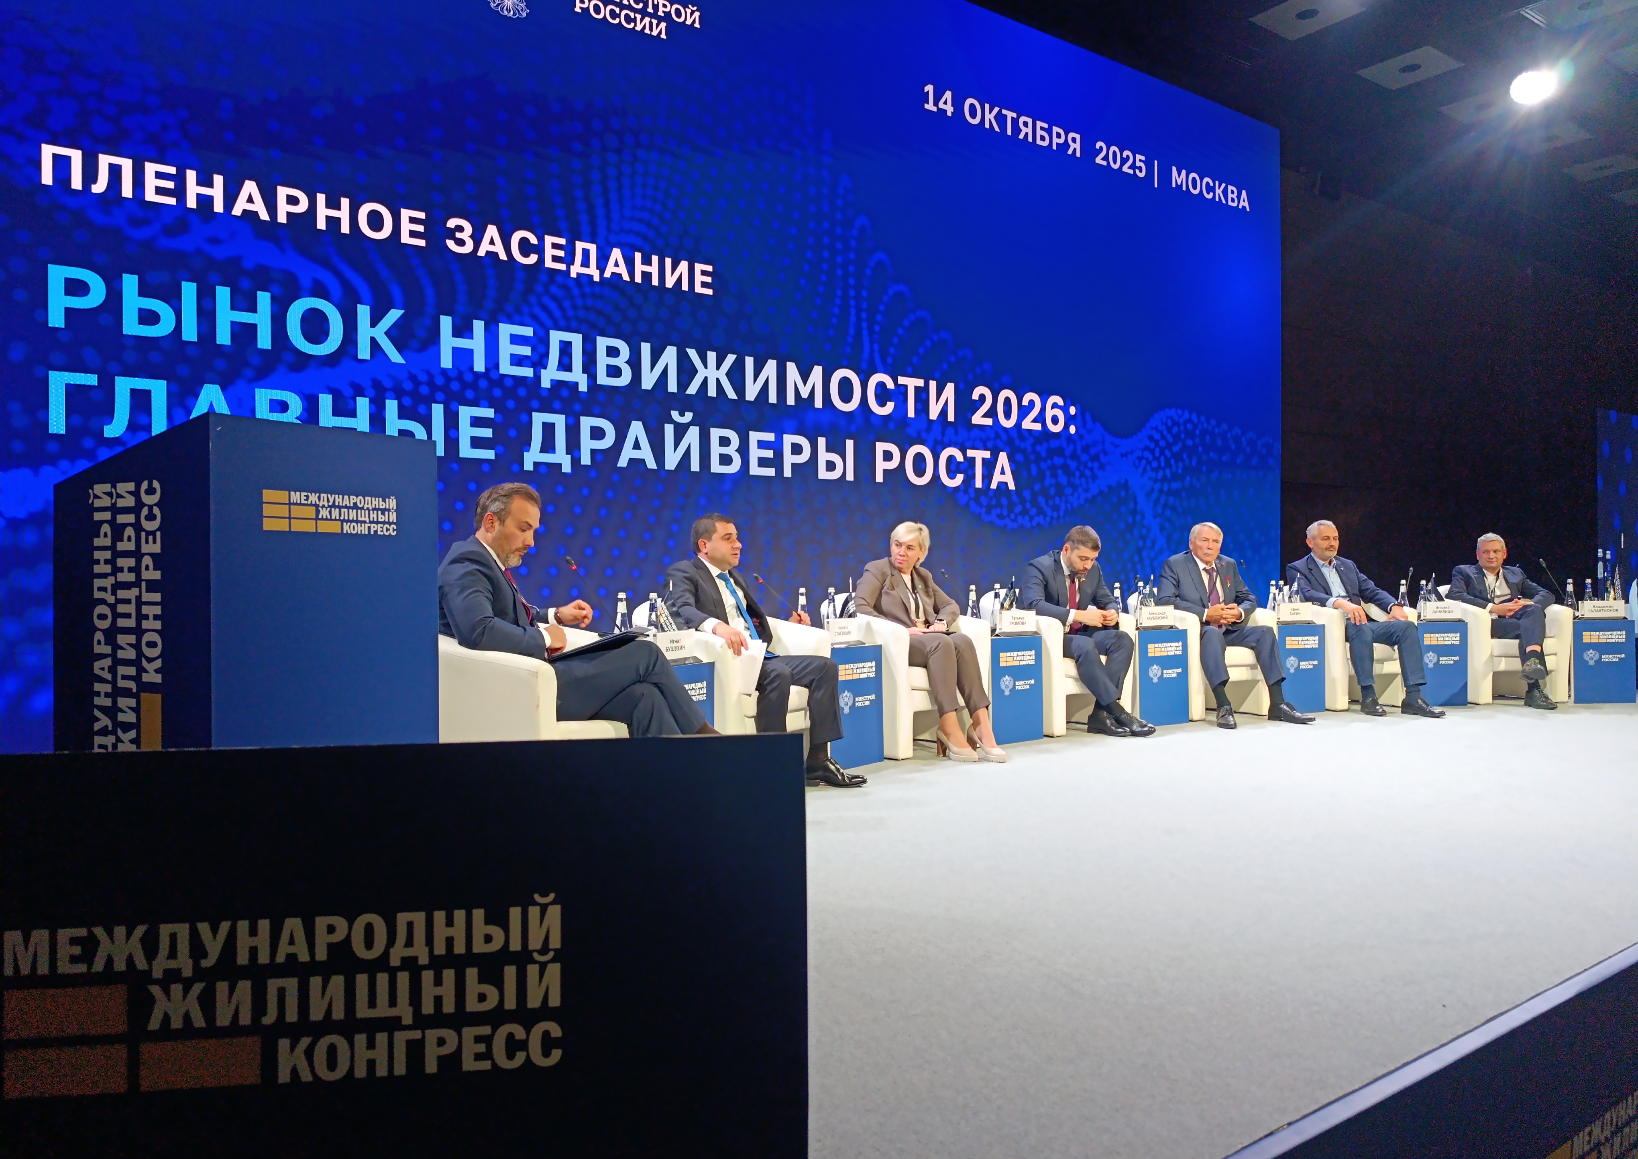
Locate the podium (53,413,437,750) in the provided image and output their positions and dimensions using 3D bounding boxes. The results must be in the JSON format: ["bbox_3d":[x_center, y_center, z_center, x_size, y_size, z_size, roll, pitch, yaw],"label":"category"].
[{"bbox_3d":[-1.408,0.260,2.717,0.637,1.214,0.597,-1,0,30],"label":"podium"}]

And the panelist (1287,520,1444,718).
[{"bbox_3d":[3.446,0.232,6.908,0.660,1.240,0.840,0,0,-24],"label":"panelist"}]

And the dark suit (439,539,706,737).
[{"bbox_3d":[-0.816,0.347,3.625,0.963,0.981,0.612,-1,0,20],"label":"dark suit"}]

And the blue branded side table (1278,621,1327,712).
[{"bbox_3d":[2.972,0.570,7.065,0.412,0.560,0.402,-1,1,-24],"label":"blue branded side table"}]

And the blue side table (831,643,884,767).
[{"bbox_3d":[0.029,0.592,5.172,0.400,0.555,0.392,-1,0,39],"label":"blue side table"}]

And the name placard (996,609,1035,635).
[{"bbox_3d":[1.113,0.250,6.194,0.290,0.120,0.060,0,0,-39],"label":"name placard"}]

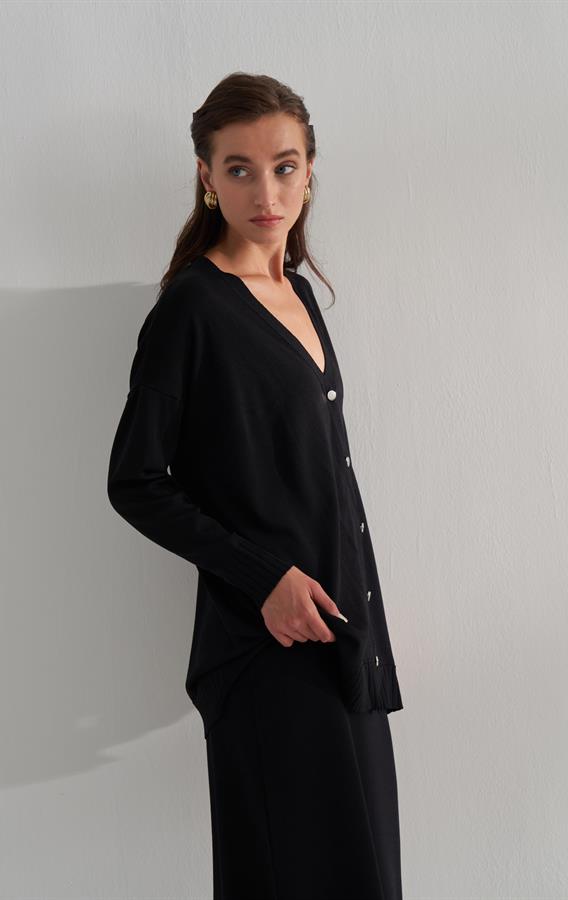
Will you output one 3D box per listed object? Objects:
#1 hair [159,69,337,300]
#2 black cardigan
[{"bbox_3d":[-0.052,-0.362,2.470,0.225,0.340,0.240,-1,2,-18],"label":"hair"},{"bbox_3d":[-0.010,0.060,2.450,0.360,0.680,0.470,1,2,35],"label":"black cardigan"}]

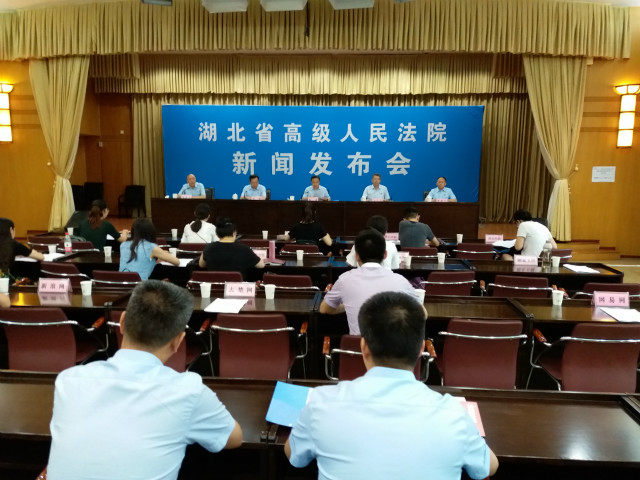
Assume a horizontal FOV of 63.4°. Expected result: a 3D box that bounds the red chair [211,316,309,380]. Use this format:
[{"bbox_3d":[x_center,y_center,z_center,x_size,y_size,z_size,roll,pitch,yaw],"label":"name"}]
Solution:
[{"bbox_3d":[-0.345,0.770,3.164,0.550,0.810,0.570,1,8,4],"label":"red chair"}]

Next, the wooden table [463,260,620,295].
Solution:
[{"bbox_3d":[2.084,0.637,5.061,1.380,0.750,0.530,1,7,3],"label":"wooden table"}]

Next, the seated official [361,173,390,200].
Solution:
[{"bbox_3d":[1.017,-0.581,9.455,0.530,1.225,0.750,1,8,2],"label":"seated official"}]

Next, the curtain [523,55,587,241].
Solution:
[{"bbox_3d":[4.254,-1.620,9.372,1.133,3.386,0.350,1,8,0],"label":"curtain"}]

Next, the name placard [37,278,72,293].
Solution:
[{"bbox_3d":[-1.924,0.329,3.794,0.205,0.100,0.085,1,7,3],"label":"name placard"}]

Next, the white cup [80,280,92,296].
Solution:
[{"bbox_3d":[-1.573,0.327,3.485,0.075,0.087,0.075,1,8,0],"label":"white cup"}]

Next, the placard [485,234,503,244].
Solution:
[{"bbox_3d":[2.242,0.005,6.660,0.220,0.100,0.085,1,7,3],"label":"placard"}]

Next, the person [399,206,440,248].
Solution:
[{"bbox_3d":[1.113,0.252,5.952,0.520,1.270,0.750,2,7,11],"label":"person"}]

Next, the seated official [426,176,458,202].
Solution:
[{"bbox_3d":[2.346,-0.604,10.008,0.580,1.220,0.750,1,8,4],"label":"seated official"}]

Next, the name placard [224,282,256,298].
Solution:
[{"bbox_3d":[-0.535,0.329,3.512,0.205,0.096,0.075,1,8,1],"label":"name placard"}]

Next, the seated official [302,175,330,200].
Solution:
[{"bbox_3d":[-0.075,-0.583,9.728,0.540,1.240,0.750,1,7,3],"label":"seated official"}]

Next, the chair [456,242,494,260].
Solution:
[{"bbox_3d":[1.765,0.411,5.994,0.550,0.800,0.560,2,8,12],"label":"chair"}]

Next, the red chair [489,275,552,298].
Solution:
[{"bbox_3d":[1.601,0.645,4.290,0.550,0.800,0.560,2,8,12],"label":"red chair"}]

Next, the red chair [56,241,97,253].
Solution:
[{"bbox_3d":[-2.579,0.389,5.858,0.550,0.810,0.570,1,8,4],"label":"red chair"}]

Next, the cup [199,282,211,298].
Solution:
[{"bbox_3d":[-0.760,0.340,3.452,0.075,0.087,0.075,1,8,0],"label":"cup"}]

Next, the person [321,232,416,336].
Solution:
[{"bbox_3d":[0.279,0.561,3.017,0.560,1.280,0.750,1,8,4],"label":"person"}]

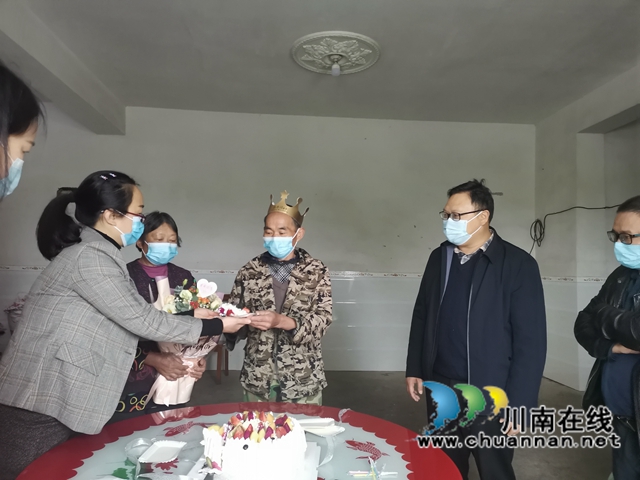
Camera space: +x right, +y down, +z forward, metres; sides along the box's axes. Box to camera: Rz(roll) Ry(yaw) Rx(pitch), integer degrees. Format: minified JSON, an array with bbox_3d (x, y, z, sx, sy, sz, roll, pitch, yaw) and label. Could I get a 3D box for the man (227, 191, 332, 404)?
[{"bbox_3d":[-0.186,0.606,2.162,0.510,1.660,0.450,0,-3,22],"label":"man"}]

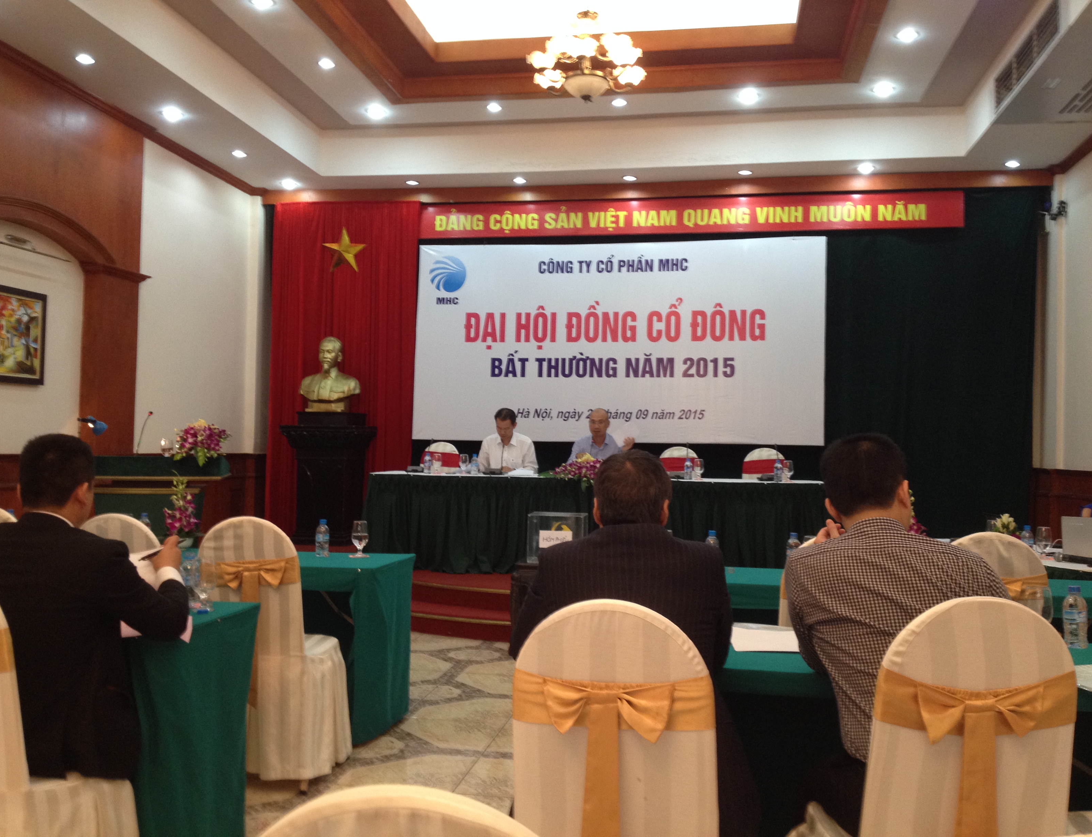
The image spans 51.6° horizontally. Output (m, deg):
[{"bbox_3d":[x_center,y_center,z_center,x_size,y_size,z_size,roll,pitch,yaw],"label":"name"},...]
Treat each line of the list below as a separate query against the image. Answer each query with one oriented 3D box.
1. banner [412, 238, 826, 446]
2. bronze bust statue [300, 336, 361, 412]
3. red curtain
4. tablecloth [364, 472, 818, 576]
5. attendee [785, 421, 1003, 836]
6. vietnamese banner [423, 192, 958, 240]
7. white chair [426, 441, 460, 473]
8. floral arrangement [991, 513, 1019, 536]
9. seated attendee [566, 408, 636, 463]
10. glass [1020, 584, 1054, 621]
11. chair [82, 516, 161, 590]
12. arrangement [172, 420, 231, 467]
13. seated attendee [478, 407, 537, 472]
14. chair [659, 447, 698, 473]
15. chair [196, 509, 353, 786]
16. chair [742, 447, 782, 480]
[{"bbox_3d":[0.666,-0.768,11.237,4.080,2.010,0.050,1,-2,10],"label":"banner"},{"bbox_3d":[-2.184,-0.453,11.449,0.620,0.770,0.360,1,-2,10],"label":"bronze bust statue"},{"bbox_3d":[-2.185,-0.512,12.096,1.660,3.600,0.140,0,-2,9],"label":"red curtain"},{"bbox_3d":[0.379,0.863,9.248,3.690,0.750,0.900,1,-2,10],"label":"tablecloth"},{"bbox_3d":[0.777,0.691,2.509,0.530,1.320,0.820,0,-2,9],"label":"attendee"},{"bbox_3d":[1.386,-2.062,11.492,5.480,0.370,0.030,0,-2,9],"label":"vietnamese banner"},{"bbox_3d":[-0.995,0.744,10.203,0.430,1.000,0.520,1,-2,10],"label":"white chair"},{"bbox_3d":[2.499,0.620,6.142,0.200,0.210,0.200,0,-2,9],"label":"floral arrangement"},{"bbox_3d":[0.457,0.580,9.453,0.560,1.330,0.780,0,-2,9],"label":"seated attendee"},{"bbox_3d":[1.317,0.535,3.024,0.085,0.175,0.085,0,-2,9],"label":"glass"},{"bbox_3d":[-1.614,0.875,4.506,0.420,1.010,0.530,0,-2,9],"label":"chair"},{"bbox_3d":[-2.812,0.200,9.240,0.440,0.390,0.400,1,-2,10],"label":"arrangement"},{"bbox_3d":[-0.371,0.593,9.815,0.550,1.300,0.750,1,-2,10],"label":"seated attendee"},{"bbox_3d":[1.133,0.768,9.749,0.430,1.000,0.520,1,-2,10],"label":"chair"},{"bbox_3d":[-1.034,0.856,4.274,0.440,0.970,0.500,1,-2,8],"label":"chair"},{"bbox_3d":[1.831,0.762,9.471,0.420,1.010,0.530,0,-2,9],"label":"chair"}]

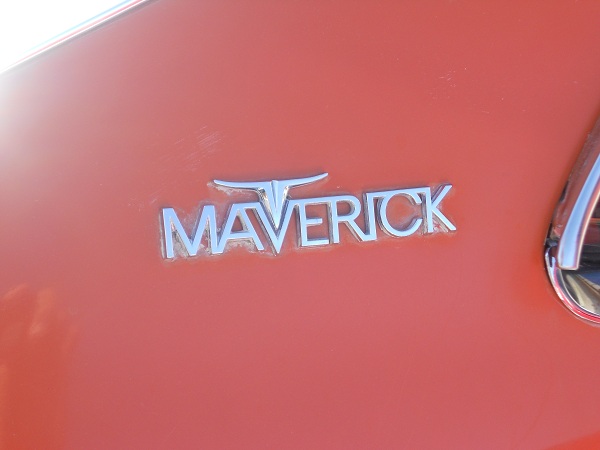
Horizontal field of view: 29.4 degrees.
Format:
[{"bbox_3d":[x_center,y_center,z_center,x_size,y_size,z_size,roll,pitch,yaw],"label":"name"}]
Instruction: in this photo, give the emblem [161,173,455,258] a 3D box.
[{"bbox_3d":[0.006,-0.007,0.538,0.146,0.036,0.006,-5,3,-19],"label":"emblem"}]

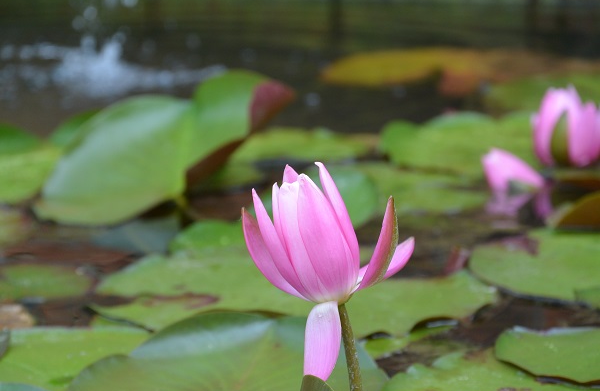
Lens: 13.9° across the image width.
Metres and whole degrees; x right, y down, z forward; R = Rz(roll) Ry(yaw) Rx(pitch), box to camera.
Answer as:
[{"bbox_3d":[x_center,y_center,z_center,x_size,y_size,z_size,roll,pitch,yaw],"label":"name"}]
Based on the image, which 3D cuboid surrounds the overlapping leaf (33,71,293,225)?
[{"bbox_3d":[-0.119,-0.041,2.140,0.222,0.105,0.160,0,11,0],"label":"overlapping leaf"}]

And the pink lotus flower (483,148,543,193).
[{"bbox_3d":[0.190,-0.022,2.200,0.055,0.042,0.055,0,11,0],"label":"pink lotus flower"}]

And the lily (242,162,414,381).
[{"bbox_3d":[0.016,0.043,1.400,0.098,0.123,0.094,0,11,0],"label":"lily"}]

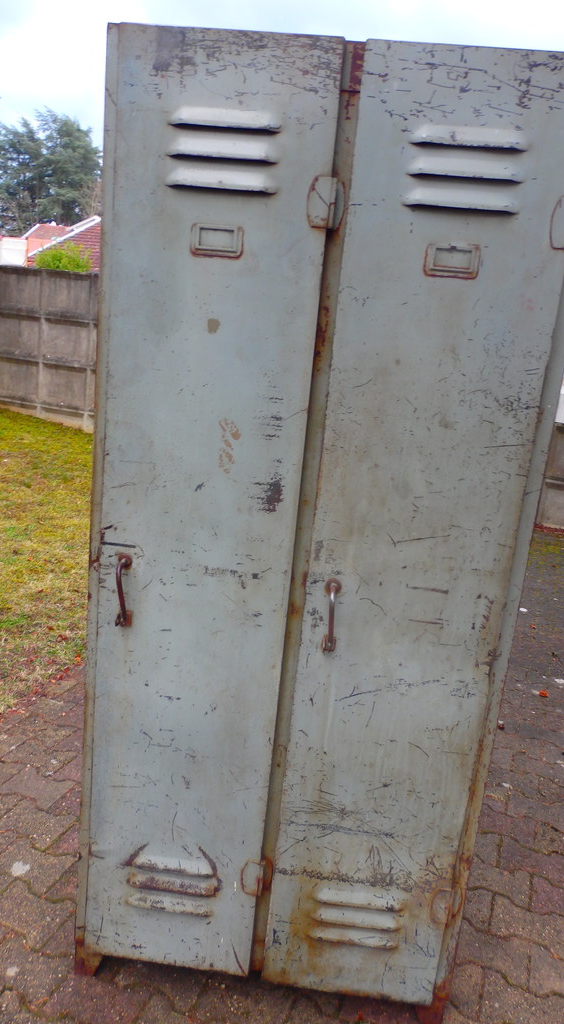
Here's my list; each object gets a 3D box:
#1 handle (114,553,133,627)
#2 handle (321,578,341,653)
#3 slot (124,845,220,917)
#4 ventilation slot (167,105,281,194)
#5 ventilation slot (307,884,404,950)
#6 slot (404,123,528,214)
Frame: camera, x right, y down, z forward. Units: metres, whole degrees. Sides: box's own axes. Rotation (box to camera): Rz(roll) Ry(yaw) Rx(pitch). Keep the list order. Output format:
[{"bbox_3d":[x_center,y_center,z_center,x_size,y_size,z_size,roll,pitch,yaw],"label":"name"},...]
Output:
[{"bbox_3d":[-0.287,0.142,1.337,0.030,0.128,0.038,7,14,4],"label":"handle"},{"bbox_3d":[0.087,0.186,1.309,0.030,0.127,0.038,7,14,4],"label":"handle"},{"bbox_3d":[-0.224,0.739,1.487,0.182,0.148,0.015,7,14,4],"label":"slot"},{"bbox_3d":[-0.092,-0.568,1.156,0.177,0.119,0.014,7,14,4],"label":"ventilation slot"},{"bbox_3d":[0.147,0.803,1.465,0.178,0.126,0.015,7,14,4],"label":"ventilation slot"},{"bbox_3d":[0.282,-0.526,1.128,0.176,0.119,0.014,7,14,4],"label":"slot"}]

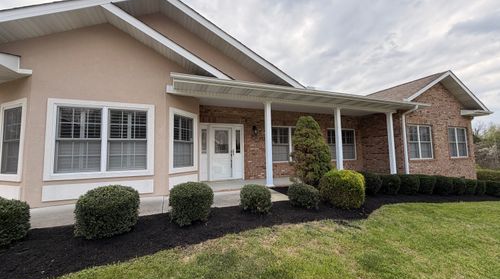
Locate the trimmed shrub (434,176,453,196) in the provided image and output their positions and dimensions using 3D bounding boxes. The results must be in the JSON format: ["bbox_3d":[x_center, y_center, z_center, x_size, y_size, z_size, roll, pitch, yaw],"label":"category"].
[{"bbox_3d":[7.394,1.794,7.938,0.800,0.617,0.800,0,-5,-21],"label":"trimmed shrub"}]

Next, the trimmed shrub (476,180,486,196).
[{"bbox_3d":[9.815,2.109,8.851,0.800,0.595,0.800,0,-5,-21],"label":"trimmed shrub"}]

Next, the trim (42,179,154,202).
[{"bbox_3d":[-3.959,1.363,5.438,2.490,0.383,0.060,0,-5,-21],"label":"trim"}]

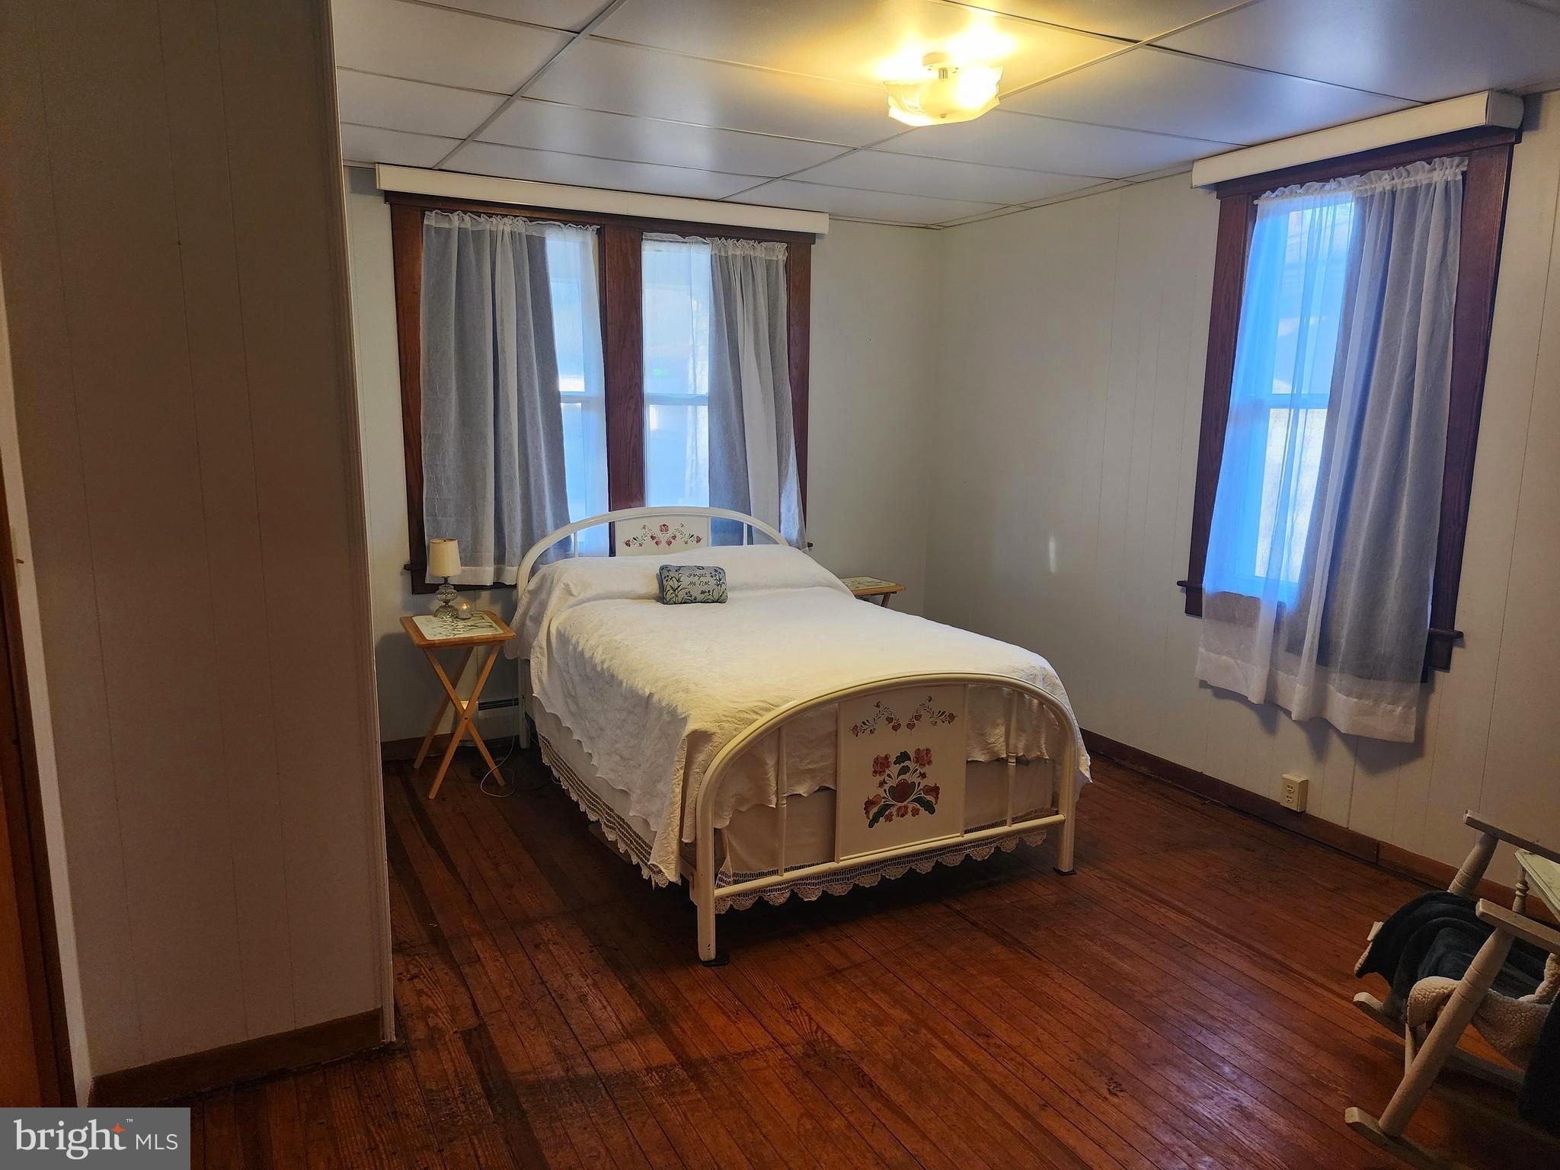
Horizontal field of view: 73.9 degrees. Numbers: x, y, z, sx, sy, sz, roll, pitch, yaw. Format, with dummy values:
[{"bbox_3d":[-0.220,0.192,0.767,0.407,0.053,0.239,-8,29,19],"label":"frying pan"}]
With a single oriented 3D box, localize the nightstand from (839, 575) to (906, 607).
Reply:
[{"bbox_3d":[0.320,0.316,5.245,0.500,0.650,0.380,-5,12,-28],"label":"nightstand"}]

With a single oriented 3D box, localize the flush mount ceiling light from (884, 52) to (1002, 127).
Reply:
[{"bbox_3d":[0.421,-1.282,2.684,0.300,0.150,0.300,-5,12,-28],"label":"flush mount ceiling light"}]

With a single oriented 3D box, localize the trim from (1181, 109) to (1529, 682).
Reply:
[{"bbox_3d":[1.877,-0.610,3.594,0.065,1.620,1.080,-5,12,-28],"label":"trim"}]

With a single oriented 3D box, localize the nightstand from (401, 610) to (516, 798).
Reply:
[{"bbox_3d":[-1.320,0.484,4.231,0.375,0.655,0.495,-5,12,-28],"label":"nightstand"}]

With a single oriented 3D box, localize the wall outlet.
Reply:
[{"bbox_3d":[1.880,0.764,3.813,0.038,0.117,0.073,-5,12,-28],"label":"wall outlet"}]

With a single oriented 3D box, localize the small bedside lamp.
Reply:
[{"bbox_3d":[-1.378,-0.027,4.291,0.135,0.340,0.135,-5,12,-28],"label":"small bedside lamp"}]

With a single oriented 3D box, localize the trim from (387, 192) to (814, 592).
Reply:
[{"bbox_3d":[-0.694,-0.837,4.682,1.970,1.610,0.065,-5,12,-28],"label":"trim"}]

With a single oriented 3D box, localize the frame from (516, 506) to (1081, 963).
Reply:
[{"bbox_3d":[-0.082,0.326,3.993,1.380,1.066,2.060,-5,11,-27],"label":"frame"}]

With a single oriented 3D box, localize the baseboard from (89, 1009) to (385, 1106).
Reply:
[{"bbox_3d":[-1.244,1.099,2.406,0.610,0.092,0.020,-5,12,-28],"label":"baseboard"}]

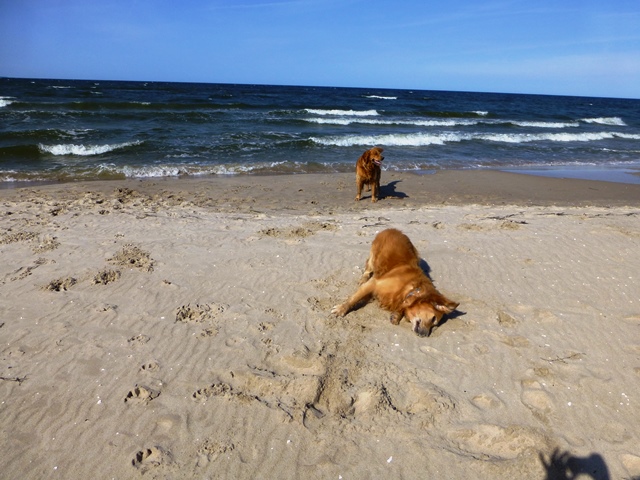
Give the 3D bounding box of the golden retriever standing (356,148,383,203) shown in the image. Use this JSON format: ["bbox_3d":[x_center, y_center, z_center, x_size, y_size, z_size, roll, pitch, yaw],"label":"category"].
[{"bbox_3d":[0.768,-0.959,6.183,0.340,0.710,0.850,7,19,13],"label":"golden retriever standing"}]

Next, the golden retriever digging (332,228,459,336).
[{"bbox_3d":[0.482,0.226,3.072,0.660,0.460,0.950,1,19,-4],"label":"golden retriever digging"}]

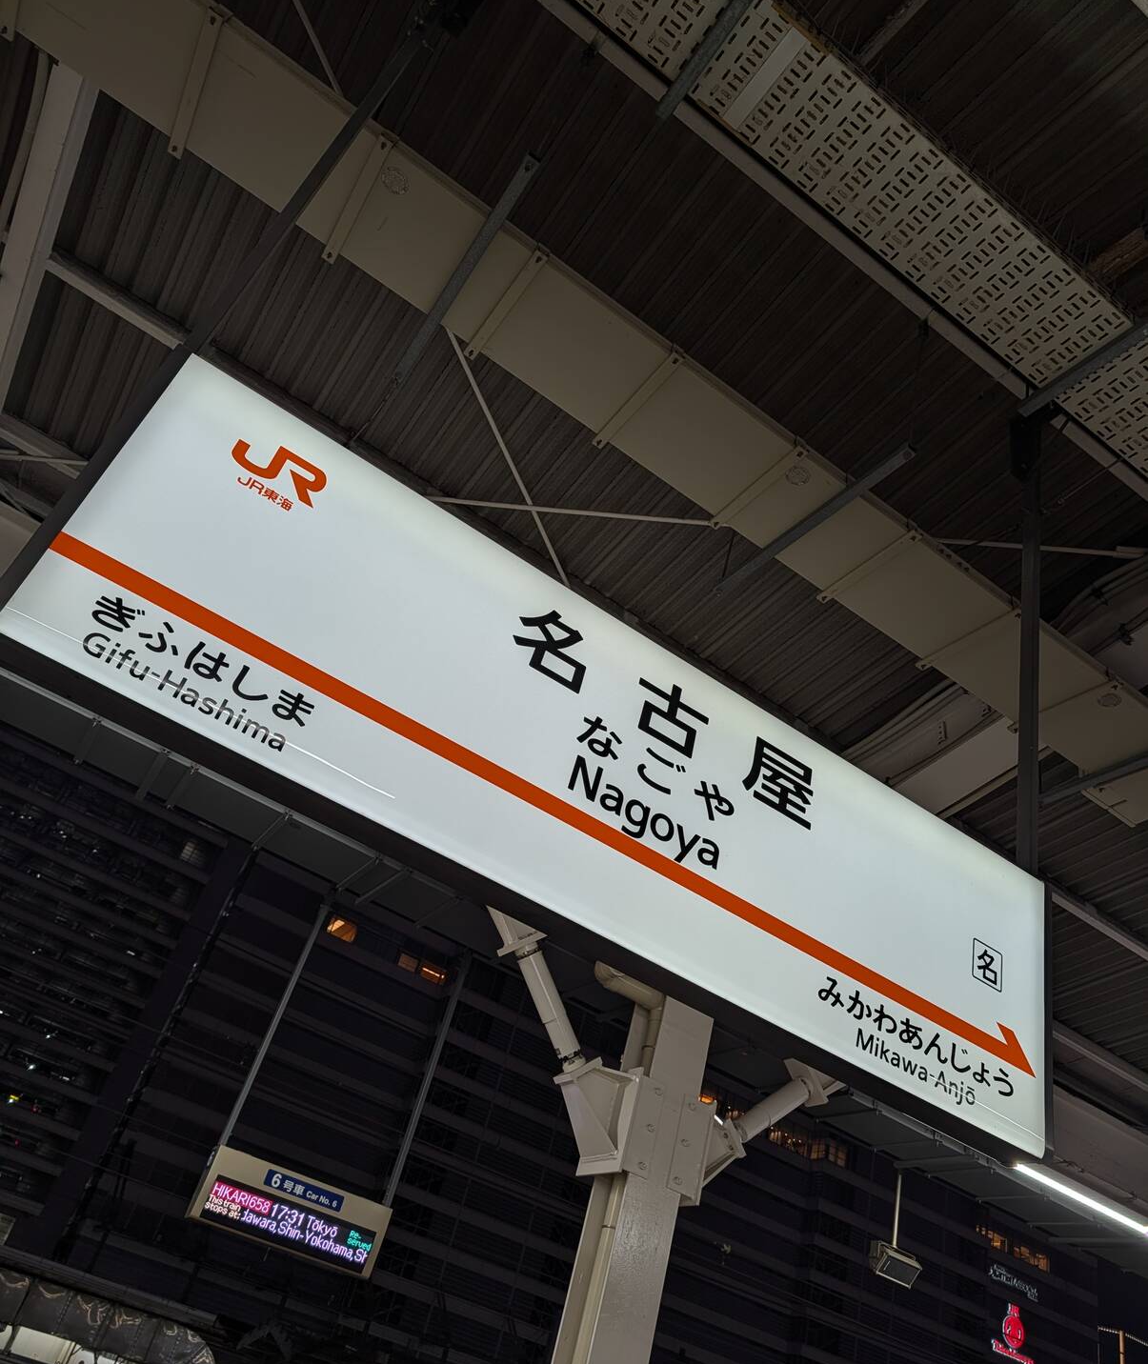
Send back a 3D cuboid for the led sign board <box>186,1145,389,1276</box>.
[{"bbox_3d":[-1.668,3.158,6.285,1.142,0.392,0.160,30,-36,-18],"label":"led sign board"}]

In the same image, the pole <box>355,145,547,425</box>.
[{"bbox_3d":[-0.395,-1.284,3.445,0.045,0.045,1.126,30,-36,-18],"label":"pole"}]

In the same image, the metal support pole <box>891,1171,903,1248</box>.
[{"bbox_3d":[2.603,4.238,8.535,0.032,0.595,0.032,30,-36,-18],"label":"metal support pole"}]

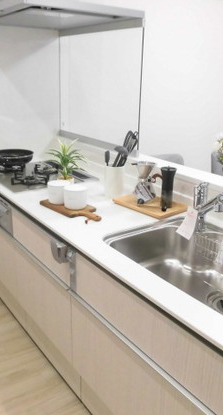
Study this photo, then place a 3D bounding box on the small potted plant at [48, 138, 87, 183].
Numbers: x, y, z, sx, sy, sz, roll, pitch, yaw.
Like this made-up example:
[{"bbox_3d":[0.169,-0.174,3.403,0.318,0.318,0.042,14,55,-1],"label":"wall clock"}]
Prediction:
[{"bbox_3d":[-0.236,-0.216,1.991,0.200,0.275,0.200,1,18,0],"label":"small potted plant"}]

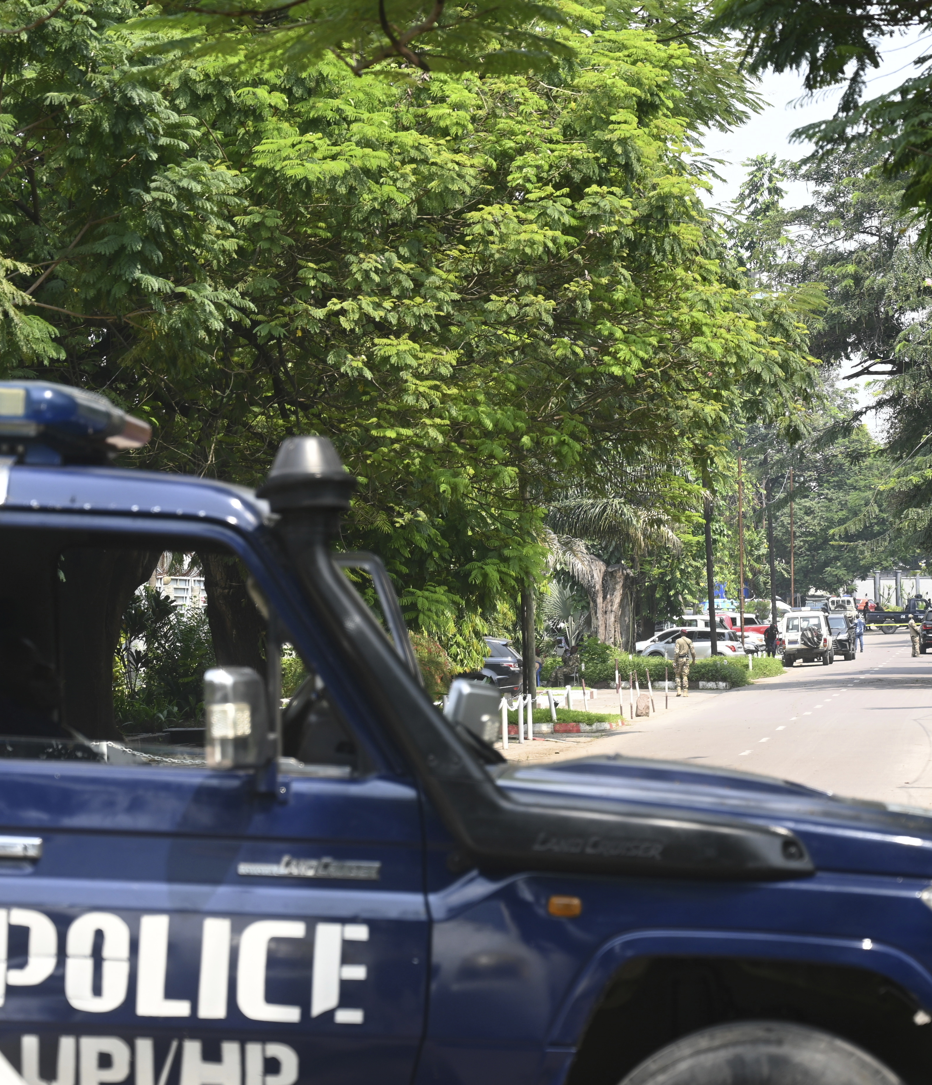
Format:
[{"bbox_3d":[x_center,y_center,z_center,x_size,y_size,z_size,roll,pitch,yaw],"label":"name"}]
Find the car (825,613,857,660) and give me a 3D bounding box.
[{"bbox_3d":[15.028,3.864,174.478,1.960,1.900,4.950,-1,-1,7],"label":"car"}]

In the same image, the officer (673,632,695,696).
[{"bbox_3d":[5.625,3.116,110.015,0.580,1.770,0.420,-1,-1,0],"label":"officer"}]

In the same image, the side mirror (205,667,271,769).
[{"bbox_3d":[-0.474,0.364,8.800,0.090,0.210,0.160,2,-2,22],"label":"side mirror"}]

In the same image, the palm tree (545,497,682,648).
[{"bbox_3d":[4.602,1.425,135.050,4.800,5.800,4.800,-1,-1,0],"label":"palm tree"}]

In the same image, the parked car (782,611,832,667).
[{"bbox_3d":[12.927,3.599,160.479,1.770,2.050,4.950,-1,-1,7],"label":"parked car"}]

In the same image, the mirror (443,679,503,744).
[{"bbox_3d":[0.021,0.454,10.900,0.090,0.210,0.160,1,-3,42],"label":"mirror"}]

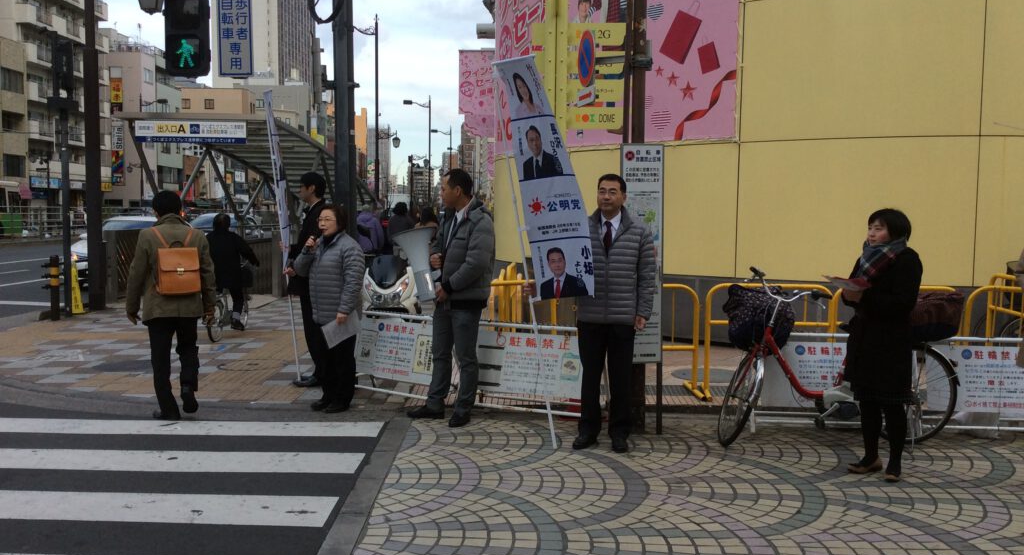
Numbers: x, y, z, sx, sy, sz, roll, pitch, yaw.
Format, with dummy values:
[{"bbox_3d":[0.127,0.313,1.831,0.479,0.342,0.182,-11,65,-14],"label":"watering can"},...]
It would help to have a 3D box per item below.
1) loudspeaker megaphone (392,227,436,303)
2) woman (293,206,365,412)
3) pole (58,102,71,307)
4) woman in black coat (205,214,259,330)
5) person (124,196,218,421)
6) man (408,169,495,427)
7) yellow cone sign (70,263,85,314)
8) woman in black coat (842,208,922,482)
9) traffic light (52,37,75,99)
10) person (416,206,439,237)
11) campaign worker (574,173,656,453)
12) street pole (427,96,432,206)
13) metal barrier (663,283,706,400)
[{"bbox_3d":[-0.636,-0.081,6.400,0.310,0.470,0.300,-10,-3,0],"label":"loudspeaker megaphone"},{"bbox_3d":[-1.382,0.222,7.120,0.430,1.550,0.500,-2,5,-37],"label":"woman"},{"bbox_3d":[-6.143,-0.921,13.000,0.110,2.850,0.110,0,4,0],"label":"pole"},{"bbox_3d":[-3.205,-0.074,10.800,0.520,1.320,0.640,1,4,5],"label":"woman in black coat"},{"bbox_3d":[-2.478,0.189,6.880,0.600,1.660,0.460,-1,5,-18],"label":"person"},{"bbox_3d":[-0.421,0.139,6.580,0.500,1.760,0.560,-2,4,-30],"label":"man"},{"bbox_3d":[-6.233,0.150,13.461,0.340,0.710,0.340,-2,5,-28],"label":"yellow cone sign"},{"bbox_3d":[2.144,0.376,5.470,0.400,1.560,0.460,-1,4,-25],"label":"woman in black coat"},{"bbox_3d":[-5.791,-2.706,12.179,0.220,0.800,0.330,0,4,0],"label":"traffic light"},{"bbox_3d":[-1.219,-0.241,13.662,0.460,1.570,0.320,0,4,-3],"label":"person"},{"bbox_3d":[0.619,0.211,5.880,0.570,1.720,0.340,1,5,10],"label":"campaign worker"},{"bbox_3d":[-6.118,-8.388,70.332,0.250,10.200,0.250,0,4,0],"label":"street pole"},{"bbox_3d":[0.907,0.471,7.420,1.170,0.860,0.480,0,4,-3],"label":"metal barrier"}]

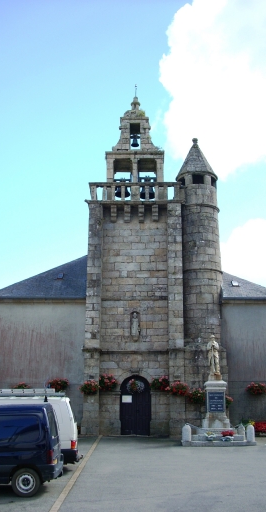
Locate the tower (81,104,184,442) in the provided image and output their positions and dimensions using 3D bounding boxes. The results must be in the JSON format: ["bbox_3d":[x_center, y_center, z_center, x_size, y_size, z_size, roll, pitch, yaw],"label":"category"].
[{"bbox_3d":[0.073,-0.034,29.138,4.755,18.043,4.200,0,-14,0],"label":"tower"}]

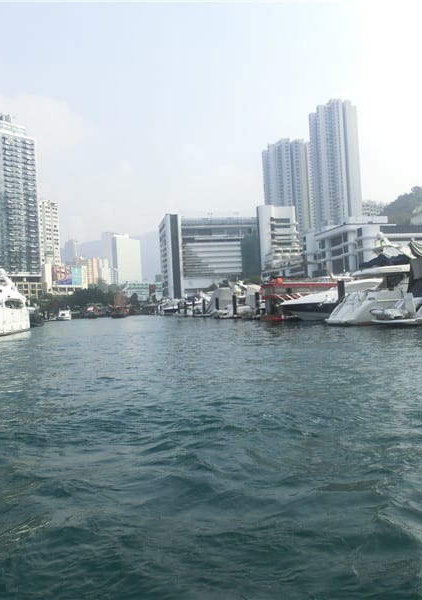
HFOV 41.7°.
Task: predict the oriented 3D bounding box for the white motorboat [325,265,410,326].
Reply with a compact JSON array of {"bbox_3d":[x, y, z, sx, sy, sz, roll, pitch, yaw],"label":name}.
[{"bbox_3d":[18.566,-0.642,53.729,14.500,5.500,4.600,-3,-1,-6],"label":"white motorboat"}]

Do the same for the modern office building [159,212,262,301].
[{"bbox_3d":[-3.212,-24.212,361.509,59.000,56.800,39.000,-3,-1,-15],"label":"modern office building"}]

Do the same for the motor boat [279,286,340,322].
[{"bbox_3d":[14.169,0.308,66.793,12.000,4.300,3.900,-3,-1,-4],"label":"motor boat"}]

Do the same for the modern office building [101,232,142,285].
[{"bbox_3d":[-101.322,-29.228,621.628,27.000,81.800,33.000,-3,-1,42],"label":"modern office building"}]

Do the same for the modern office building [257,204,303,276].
[{"bbox_3d":[29.733,-18.779,239.852,19.000,40.300,19.000,-3,-1,-1],"label":"modern office building"}]

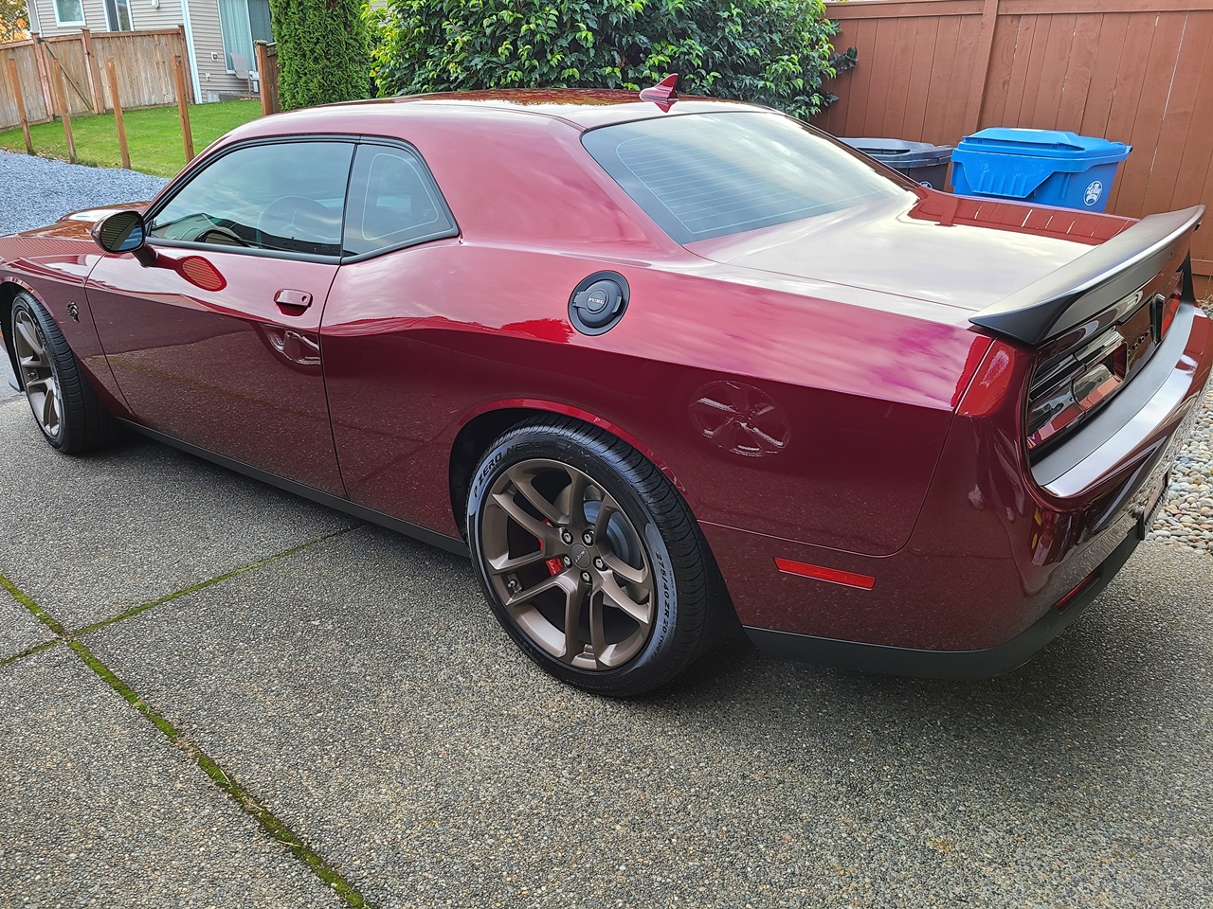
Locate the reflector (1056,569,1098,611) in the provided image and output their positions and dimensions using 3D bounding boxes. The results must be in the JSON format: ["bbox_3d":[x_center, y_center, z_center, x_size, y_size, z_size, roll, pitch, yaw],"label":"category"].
[{"bbox_3d":[0.966,0.281,1.885,0.200,0.034,0.025,-18,27,-37],"label":"reflector"}]

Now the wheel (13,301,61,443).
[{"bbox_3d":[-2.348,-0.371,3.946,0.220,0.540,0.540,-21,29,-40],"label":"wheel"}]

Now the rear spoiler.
[{"bbox_3d":[1.165,-0.457,2.082,0.240,0.140,1.470,15,27,35],"label":"rear spoiler"}]

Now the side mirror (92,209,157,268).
[{"bbox_3d":[-1.546,-0.698,2.932,0.140,0.180,0.235,15,27,35],"label":"side mirror"}]

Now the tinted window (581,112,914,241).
[{"bbox_3d":[0.411,-0.825,2.565,0.490,0.090,1.320,45,41,17],"label":"tinted window"}]

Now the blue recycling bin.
[{"bbox_3d":[2.500,-1.325,5.401,0.690,1.090,0.840,20,29,40],"label":"blue recycling bin"}]

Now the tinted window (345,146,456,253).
[{"bbox_3d":[-0.543,-0.668,2.412,0.480,0.323,0.035,15,3,36],"label":"tinted window"}]

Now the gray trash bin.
[{"bbox_3d":[1.651,-1.439,5.785,0.690,1.060,0.840,15,26,33],"label":"gray trash bin"}]

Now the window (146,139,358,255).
[{"bbox_3d":[-1.102,-0.801,2.801,1.070,0.340,0.070,15,0,35],"label":"window"}]

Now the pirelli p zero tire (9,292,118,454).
[{"bbox_3d":[-2.339,-0.382,3.976,0.278,0.720,0.725,-20,28,-40],"label":"pirelli p zero tire"}]

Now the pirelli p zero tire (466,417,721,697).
[{"bbox_3d":[-0.024,0.230,2.288,0.725,0.720,0.278,15,26,35],"label":"pirelli p zero tire"}]

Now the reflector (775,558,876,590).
[{"bbox_3d":[0.428,0.230,1.784,0.205,0.034,0.025,10,24,26],"label":"reflector"}]

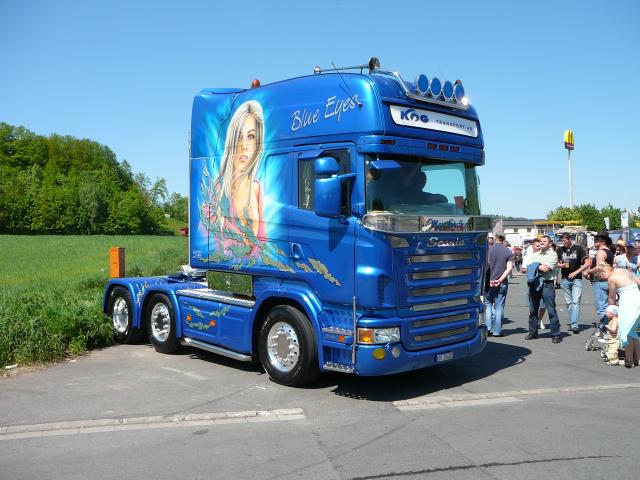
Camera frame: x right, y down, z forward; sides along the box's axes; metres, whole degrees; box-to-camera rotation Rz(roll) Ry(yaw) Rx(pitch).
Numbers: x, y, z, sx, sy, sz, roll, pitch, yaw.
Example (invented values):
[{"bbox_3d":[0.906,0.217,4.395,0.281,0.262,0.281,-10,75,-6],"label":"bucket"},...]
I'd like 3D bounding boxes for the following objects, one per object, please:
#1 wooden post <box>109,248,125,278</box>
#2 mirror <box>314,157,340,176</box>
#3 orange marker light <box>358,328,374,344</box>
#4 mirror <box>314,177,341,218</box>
[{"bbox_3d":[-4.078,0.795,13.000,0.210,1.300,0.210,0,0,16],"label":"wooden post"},{"bbox_3d":[0.074,-0.784,6.860,0.240,0.185,0.170,0,0,-25],"label":"mirror"},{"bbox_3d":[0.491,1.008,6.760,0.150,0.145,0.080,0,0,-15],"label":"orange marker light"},{"bbox_3d":[0.085,-0.445,6.860,0.240,0.420,0.160,0,0,-25],"label":"mirror"}]

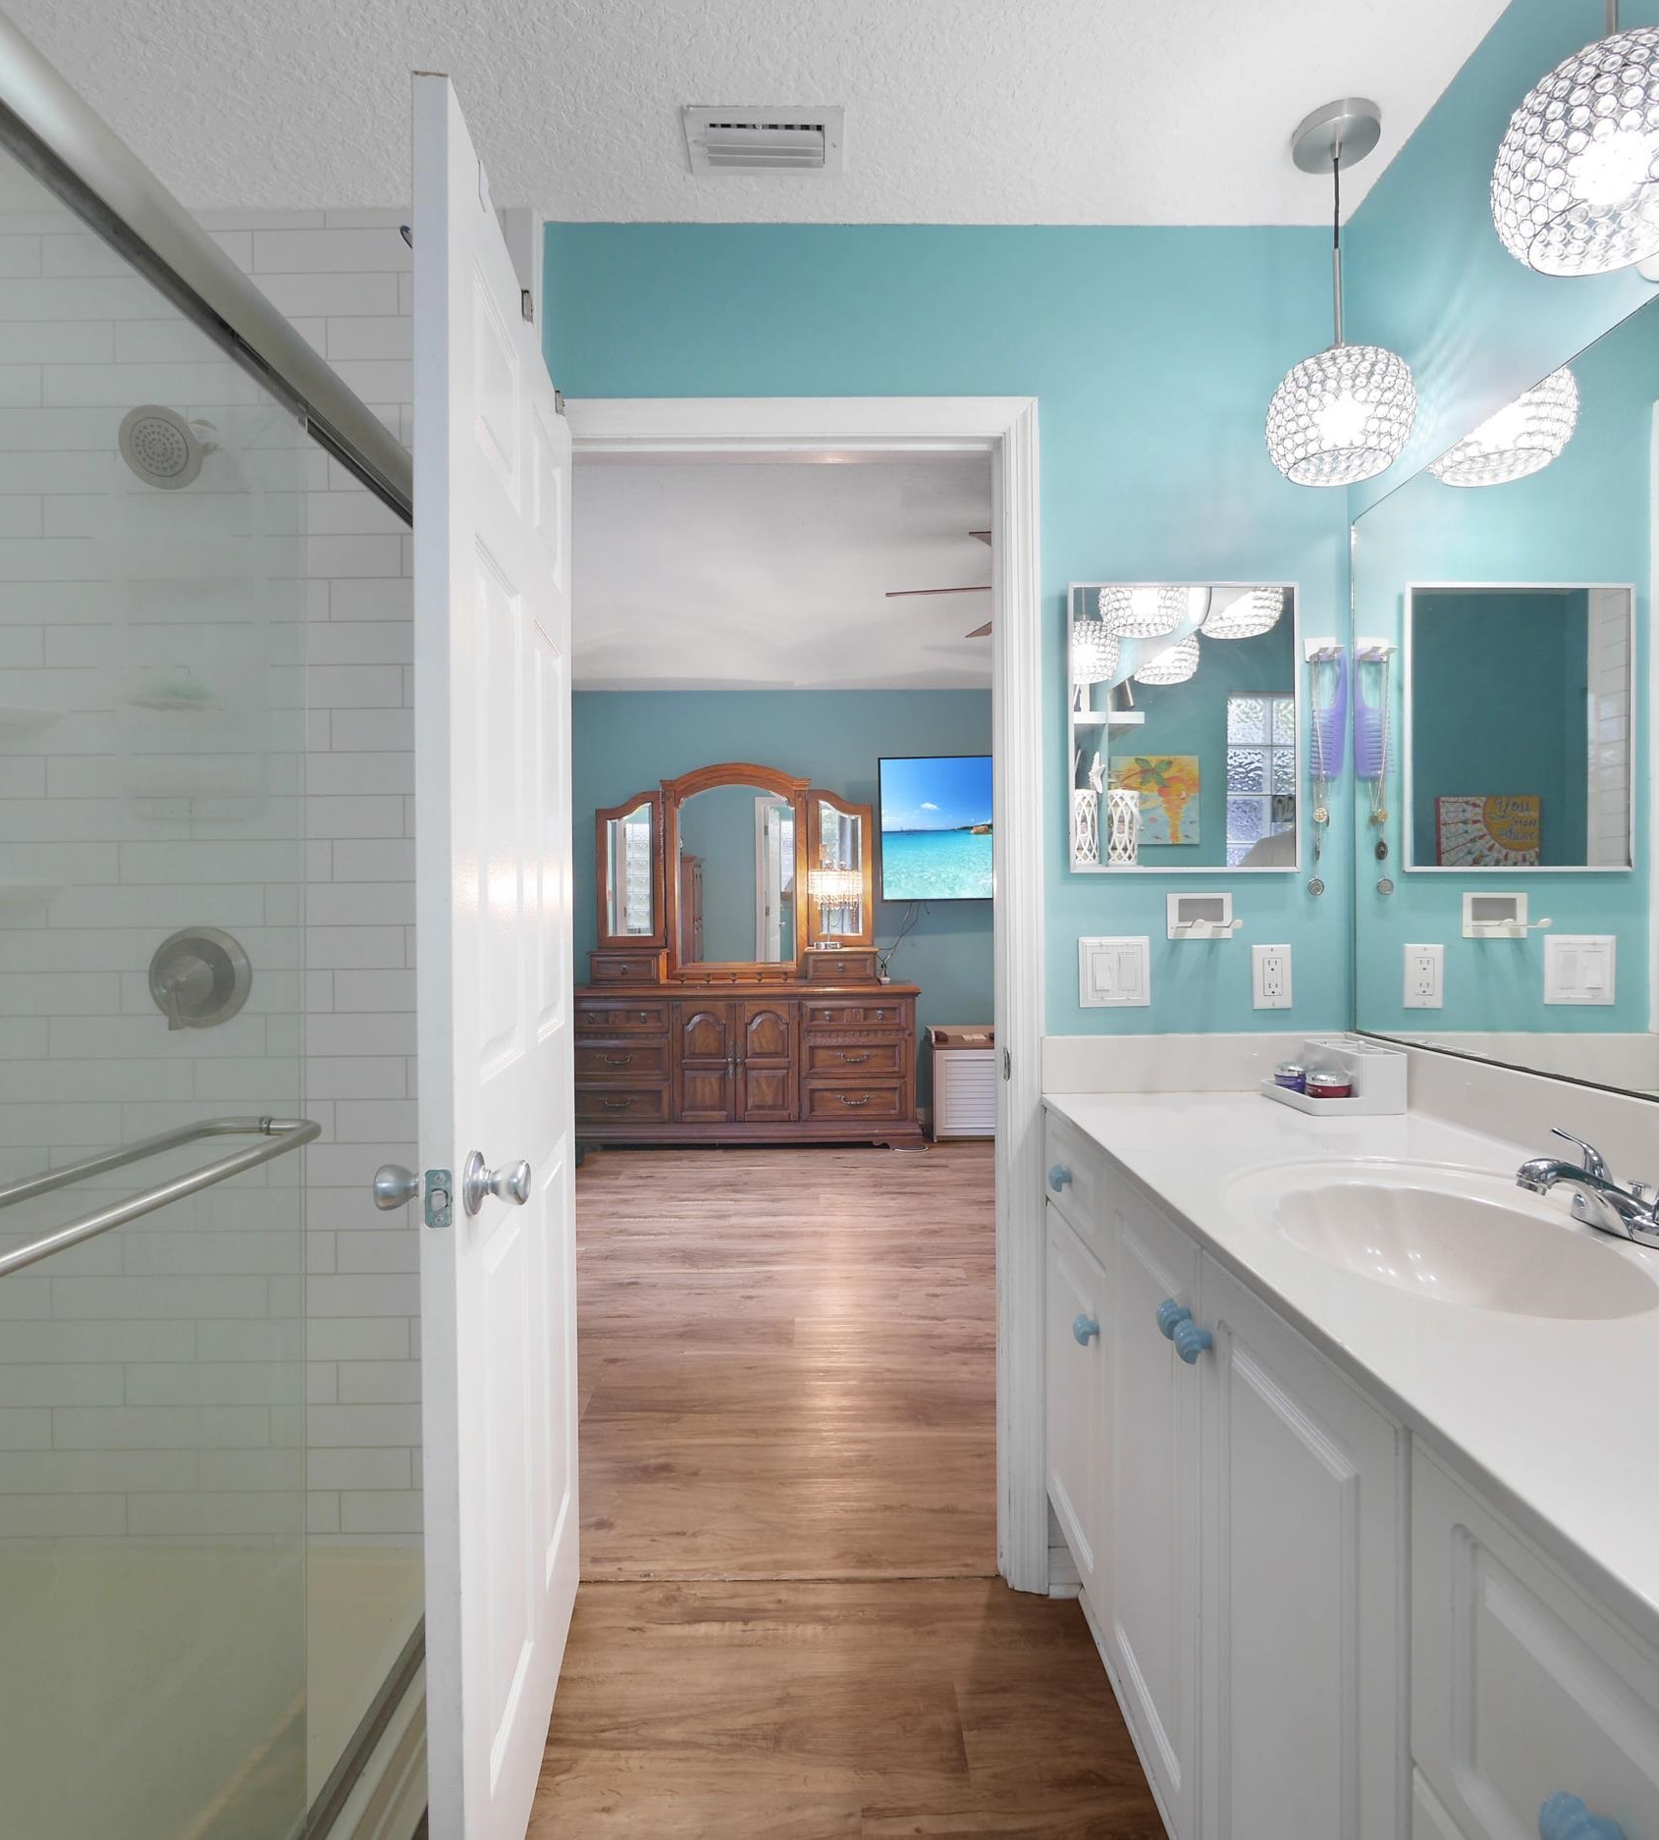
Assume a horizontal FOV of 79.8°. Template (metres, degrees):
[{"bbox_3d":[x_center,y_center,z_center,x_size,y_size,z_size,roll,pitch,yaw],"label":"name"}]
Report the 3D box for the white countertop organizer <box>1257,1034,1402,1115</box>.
[{"bbox_3d":[0.843,0.265,1.670,0.154,0.095,0.177,0,0,0],"label":"white countertop organizer"}]

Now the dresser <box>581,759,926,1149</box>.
[{"bbox_3d":[-0.464,0.168,5.260,1.900,2.040,0.450,0,0,0],"label":"dresser"}]

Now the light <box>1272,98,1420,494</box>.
[{"bbox_3d":[0.793,-0.970,1.546,0.205,0.533,0.205,0,0,0],"label":"light"}]

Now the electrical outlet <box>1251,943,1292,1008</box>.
[{"bbox_3d":[0.793,0.103,1.772,0.070,0.115,0.010,0,0,0],"label":"electrical outlet"}]

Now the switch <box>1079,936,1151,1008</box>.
[{"bbox_3d":[0.511,0.093,1.770,0.125,0.125,0.011,0,0,0],"label":"switch"}]

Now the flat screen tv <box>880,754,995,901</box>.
[{"bbox_3d":[0.926,-0.488,5.231,1.320,0.760,0.060,0,0,0],"label":"flat screen tv"}]

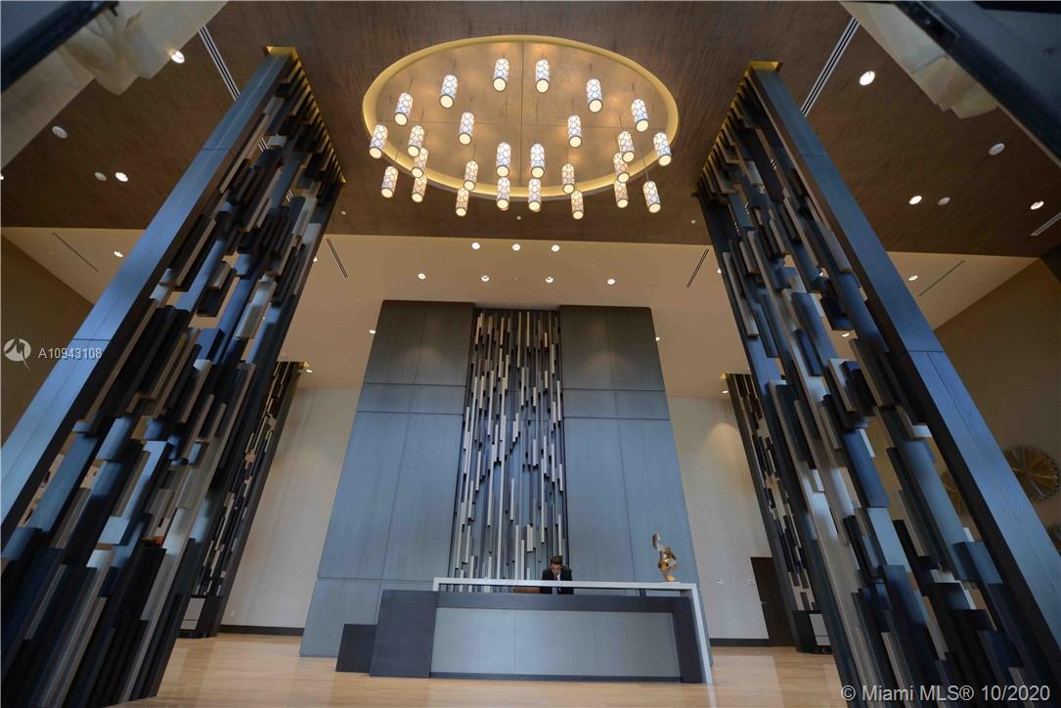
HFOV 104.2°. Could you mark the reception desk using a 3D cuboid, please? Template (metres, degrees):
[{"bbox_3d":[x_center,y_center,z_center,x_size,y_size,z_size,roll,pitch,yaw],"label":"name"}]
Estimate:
[{"bbox_3d":[0.097,3.773,5.725,4.270,1.080,0.900,1,-31,0],"label":"reception desk"}]

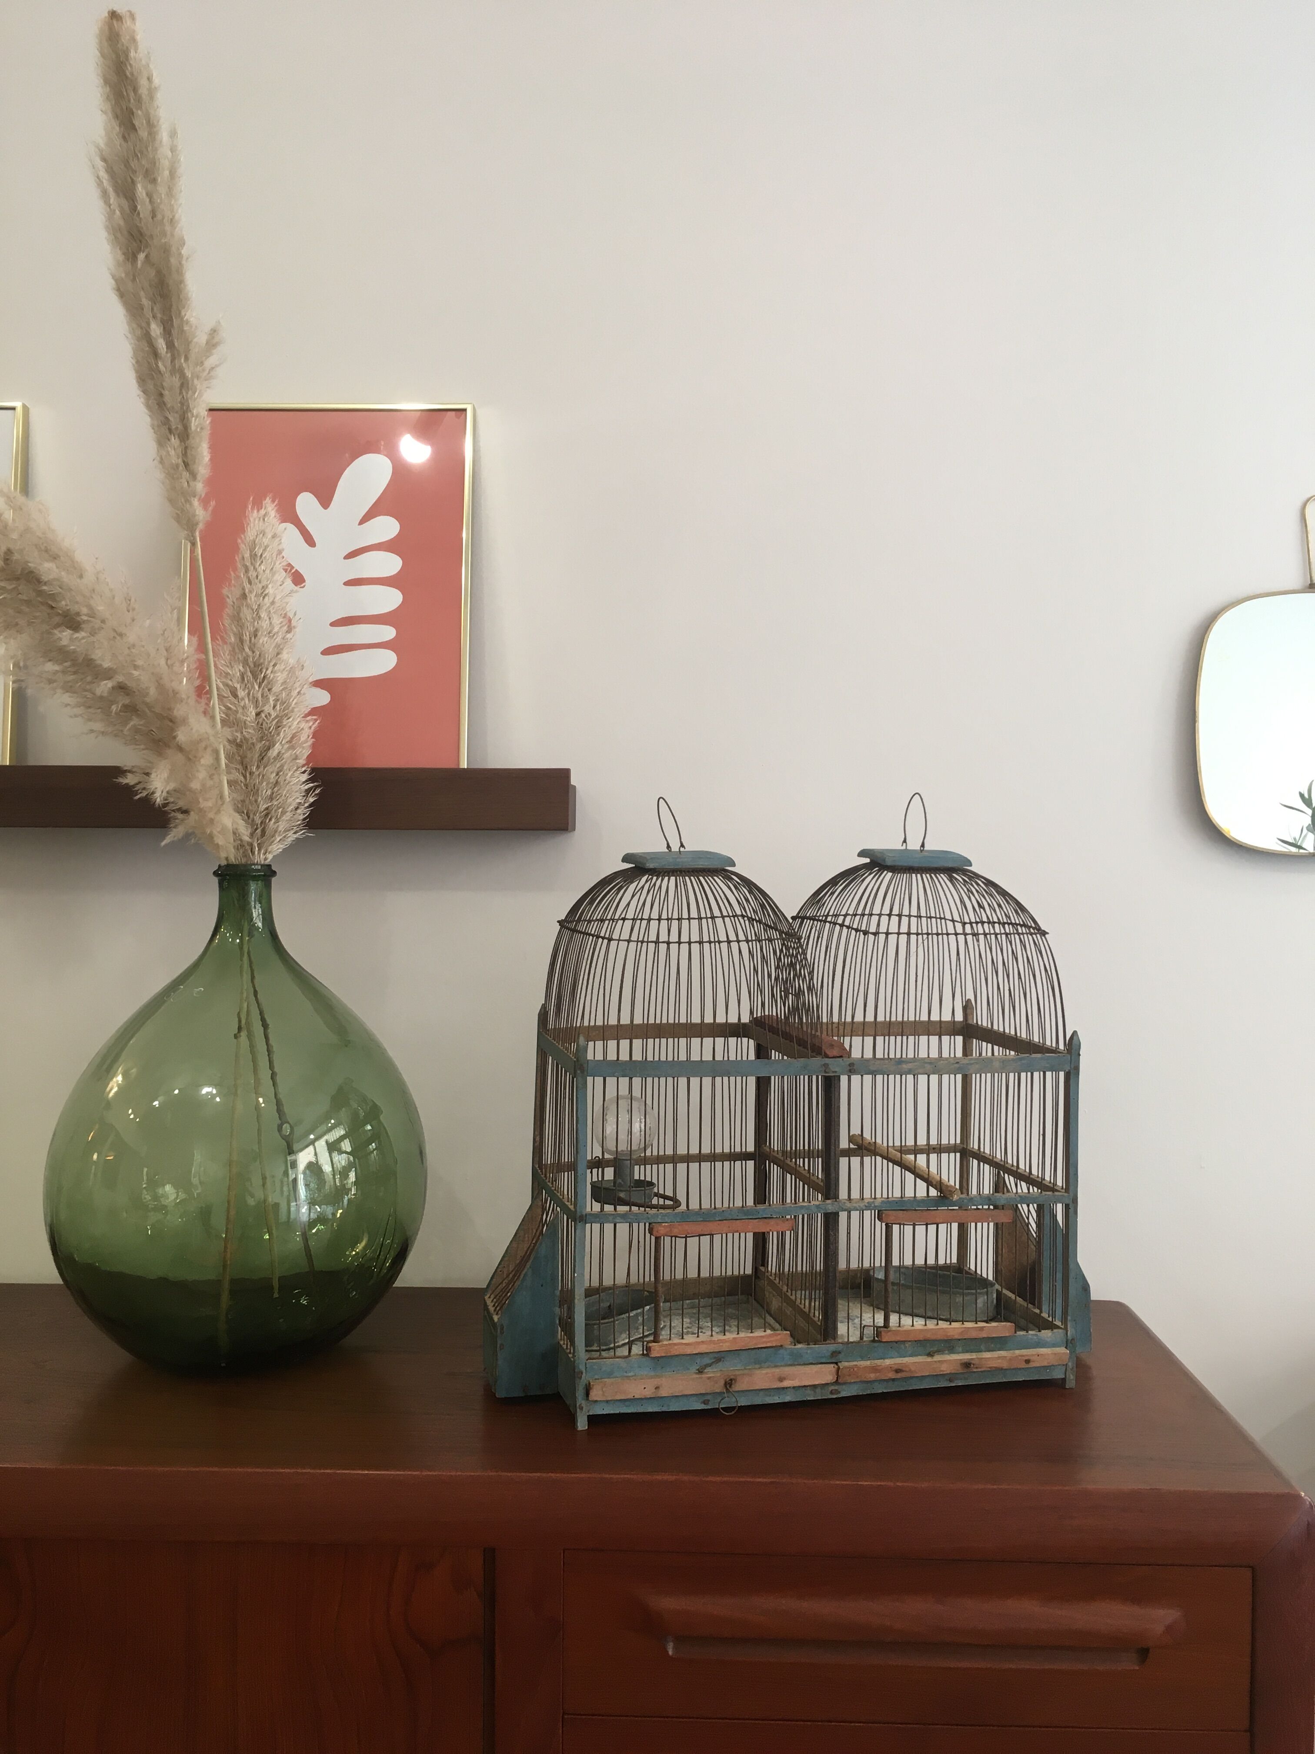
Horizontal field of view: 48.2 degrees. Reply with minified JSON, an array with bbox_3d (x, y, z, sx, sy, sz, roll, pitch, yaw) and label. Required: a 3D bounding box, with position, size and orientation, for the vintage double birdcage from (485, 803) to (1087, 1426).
[{"bbox_3d":[0.135,0.194,1.384,0.567,0.534,0.235,0,2,-13],"label":"vintage double birdcage"}]

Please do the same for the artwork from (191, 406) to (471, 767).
[{"bbox_3d":[-0.349,-0.298,1.554,0.308,0.406,0.020,1,-3,2],"label":"artwork"}]

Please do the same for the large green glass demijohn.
[{"bbox_3d":[-0.398,0.225,1.403,0.348,0.462,0.348,1,2,2],"label":"large green glass demijohn"}]

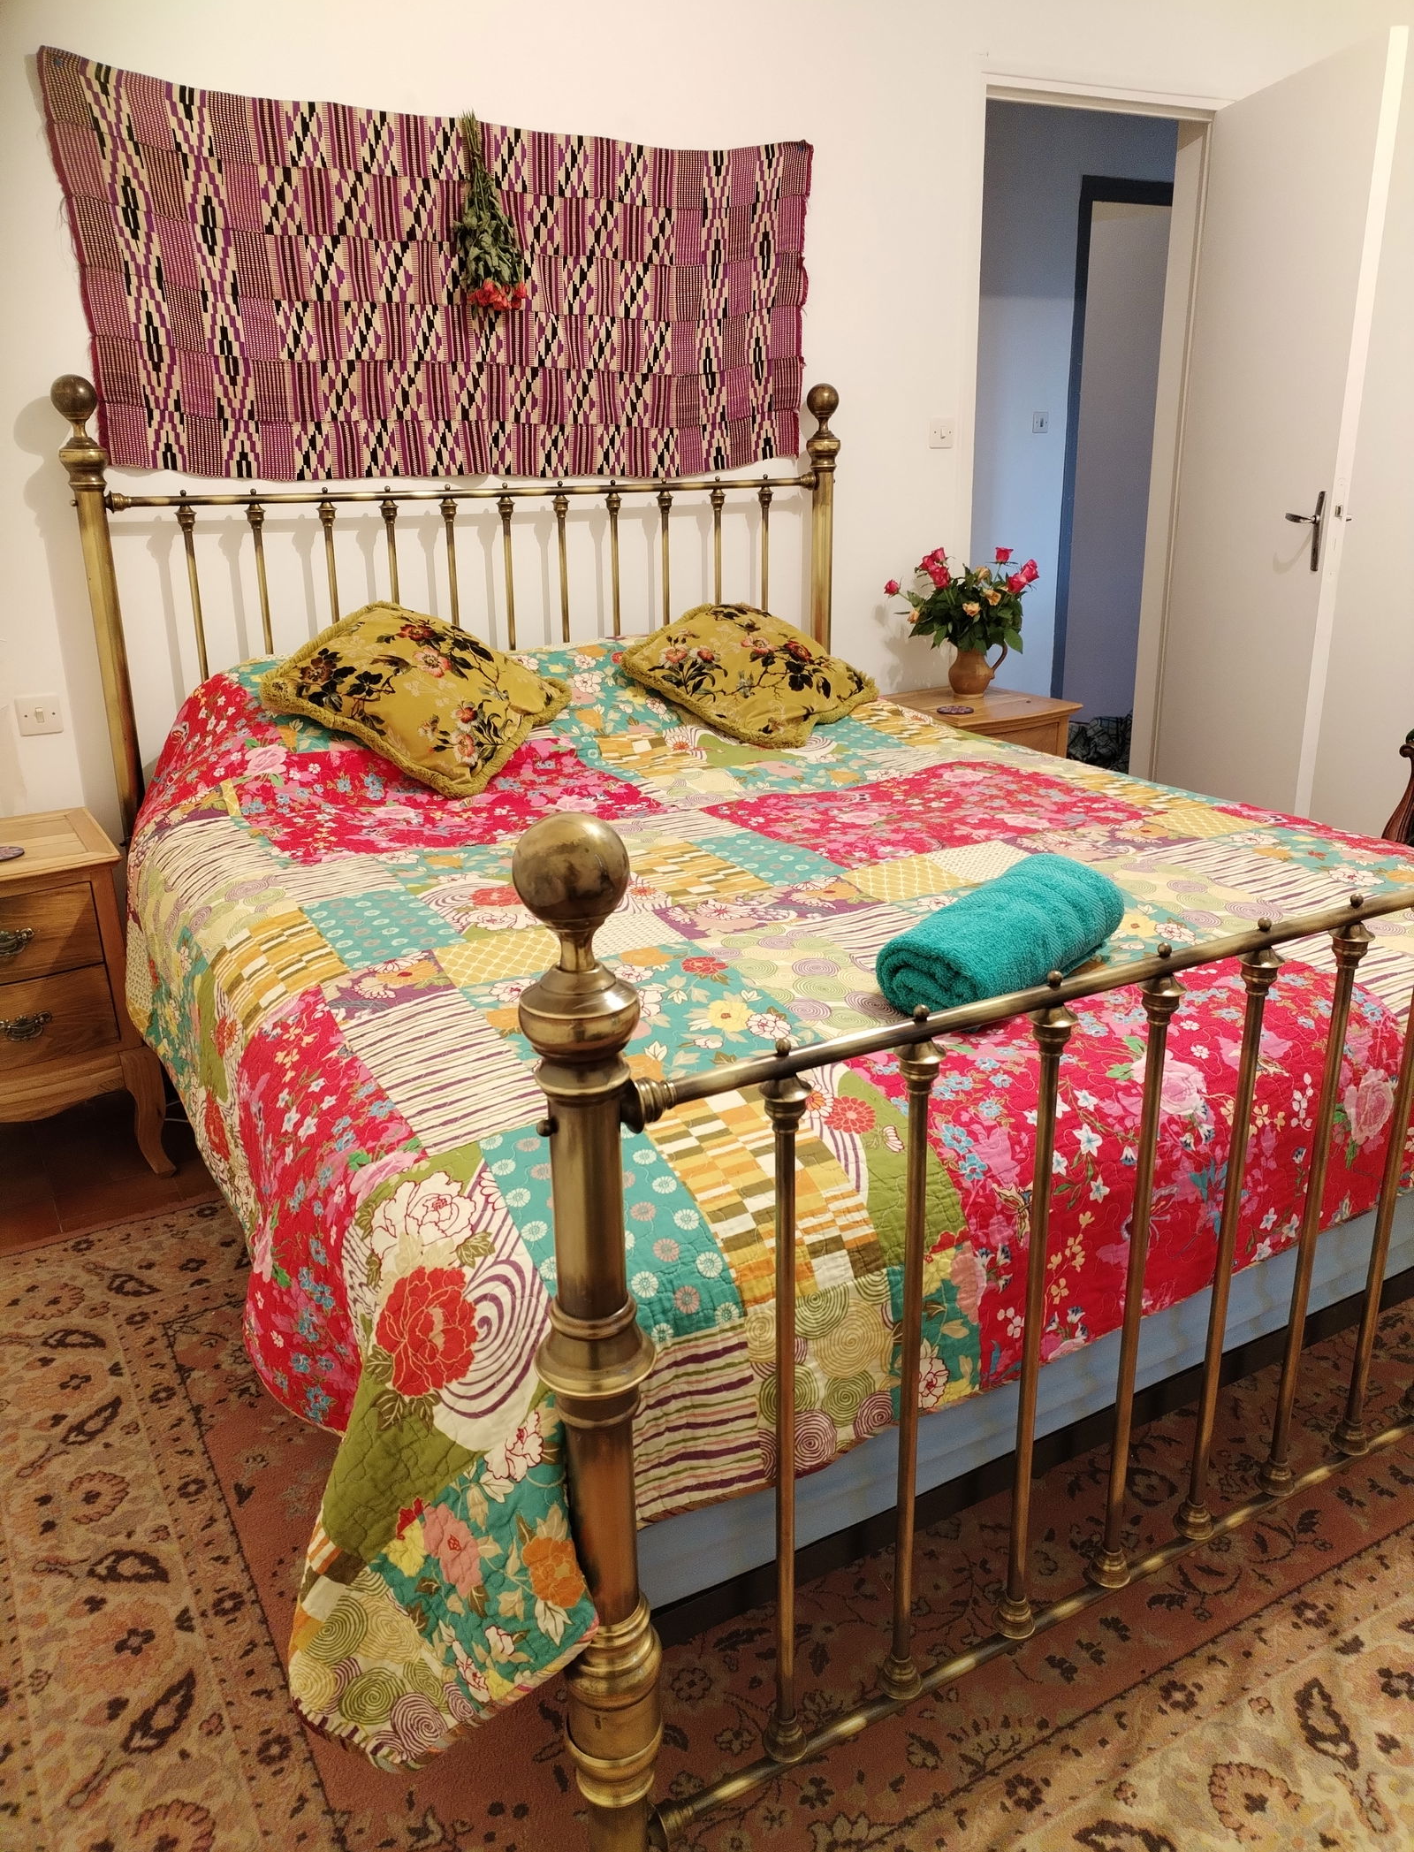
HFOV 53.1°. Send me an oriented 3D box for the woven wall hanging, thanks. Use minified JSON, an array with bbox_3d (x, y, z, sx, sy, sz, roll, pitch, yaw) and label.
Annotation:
[{"bbox_3d":[-0.468,-1.356,3.023,1.639,0.748,0.026,-11,21,-28],"label":"woven wall hanging"}]

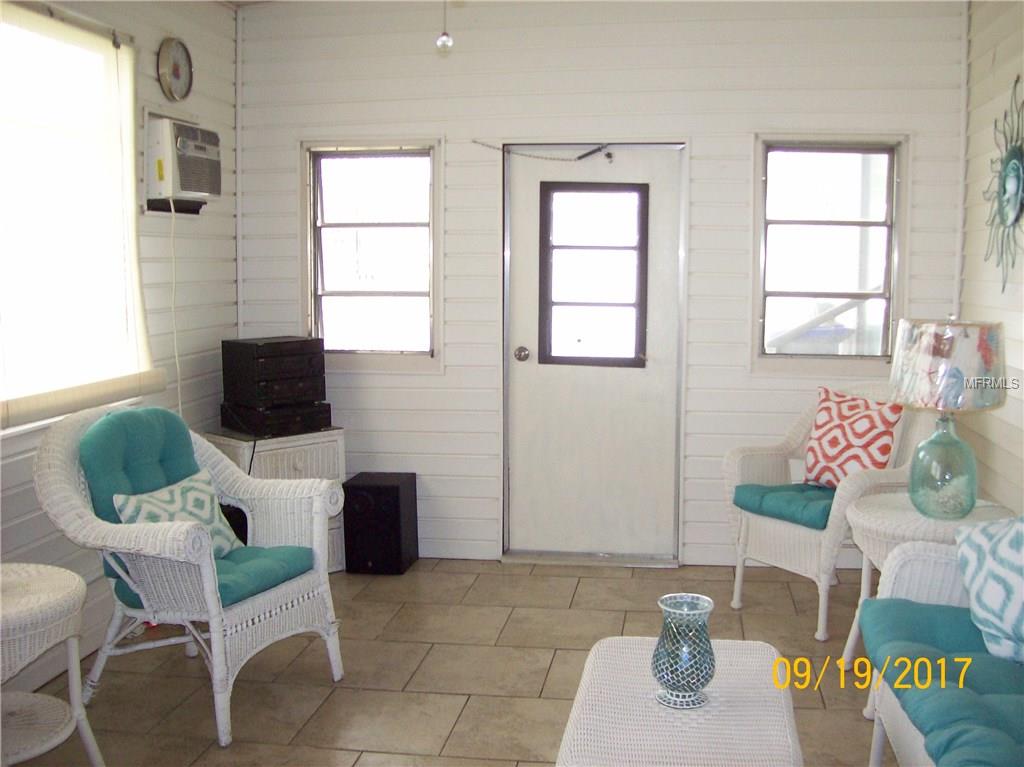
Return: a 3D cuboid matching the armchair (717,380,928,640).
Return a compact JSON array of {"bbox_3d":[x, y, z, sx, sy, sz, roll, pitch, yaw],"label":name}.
[{"bbox_3d":[1.262,0.461,4.187,0.660,0.900,0.630,-4,7,-30],"label":"armchair"}]

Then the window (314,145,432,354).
[{"bbox_3d":[-0.656,-0.613,4.937,0.580,0.940,0.080,1,6,8],"label":"window"}]

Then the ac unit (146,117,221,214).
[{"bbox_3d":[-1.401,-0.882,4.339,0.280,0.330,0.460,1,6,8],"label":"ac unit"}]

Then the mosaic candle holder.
[{"bbox_3d":[0.366,0.567,2.237,0.132,0.206,0.132,1,6,8],"label":"mosaic candle holder"}]

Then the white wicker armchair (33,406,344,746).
[{"bbox_3d":[-0.988,0.544,3.362,0.660,0.910,0.680,3,7,25],"label":"white wicker armchair"}]

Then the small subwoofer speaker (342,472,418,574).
[{"bbox_3d":[-0.597,0.637,4.874,0.265,0.410,0.250,1,6,8],"label":"small subwoofer speaker"}]

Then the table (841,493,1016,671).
[{"bbox_3d":[1.347,0.690,3.468,0.560,0.583,0.560,1,6,8],"label":"table"}]

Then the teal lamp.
[{"bbox_3d":[1.383,0.107,3.369,0.365,0.620,0.365,1,6,8],"label":"teal lamp"}]

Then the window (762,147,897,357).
[{"bbox_3d":[1.386,-0.580,4.700,0.570,0.940,0.080,1,6,8],"label":"window"}]

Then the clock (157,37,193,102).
[{"bbox_3d":[-1.346,-1.250,4.261,0.045,0.250,0.250,1,6,8],"label":"clock"}]

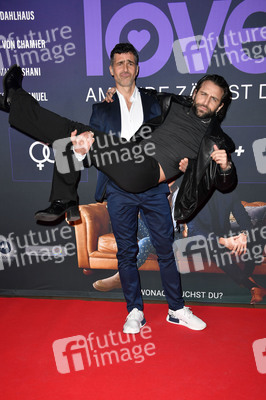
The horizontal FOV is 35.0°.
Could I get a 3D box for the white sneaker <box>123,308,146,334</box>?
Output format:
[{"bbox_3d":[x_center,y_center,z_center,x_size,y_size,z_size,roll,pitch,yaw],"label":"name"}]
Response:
[{"bbox_3d":[0.017,0.795,2.830,0.108,0.110,0.288,5,14,23],"label":"white sneaker"}]

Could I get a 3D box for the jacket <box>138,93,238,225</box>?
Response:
[{"bbox_3d":[0.285,-0.270,2.400,0.720,0.680,0.420,36,10,5],"label":"jacket"}]

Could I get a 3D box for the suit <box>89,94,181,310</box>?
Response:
[{"bbox_3d":[0.015,0.060,2.620,0.630,1.480,0.460,-1,13,0],"label":"suit"}]

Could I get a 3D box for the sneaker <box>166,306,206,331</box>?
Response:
[{"bbox_3d":[0.364,0.797,2.874,0.288,0.113,0.106,7,16,30],"label":"sneaker"}]

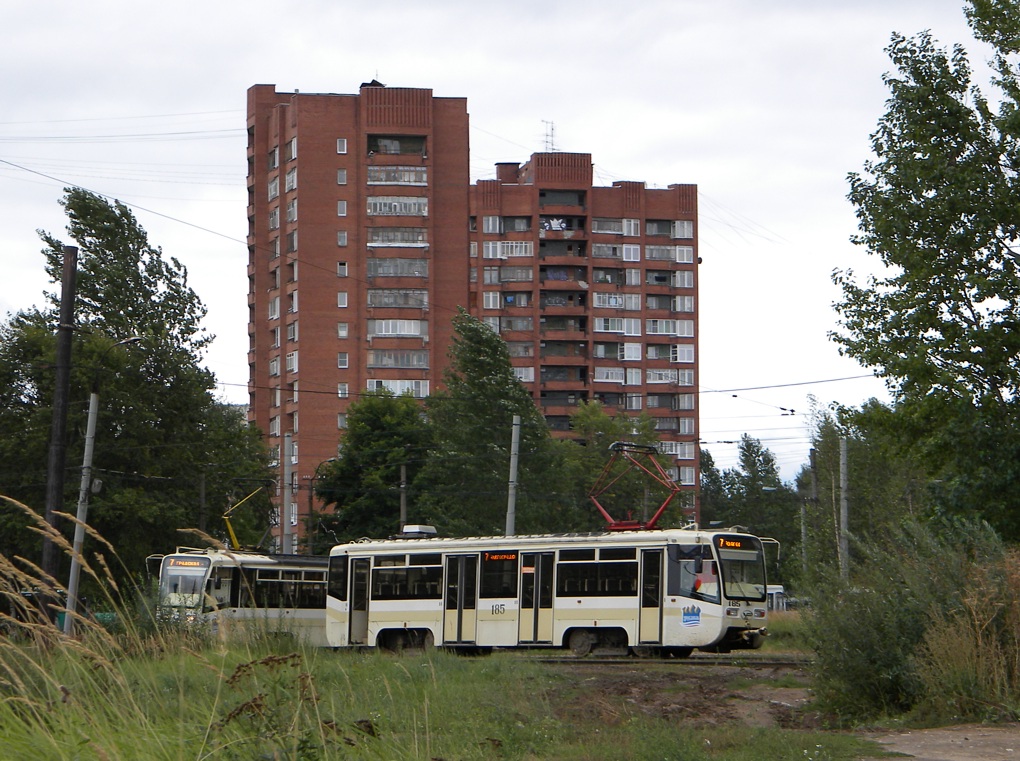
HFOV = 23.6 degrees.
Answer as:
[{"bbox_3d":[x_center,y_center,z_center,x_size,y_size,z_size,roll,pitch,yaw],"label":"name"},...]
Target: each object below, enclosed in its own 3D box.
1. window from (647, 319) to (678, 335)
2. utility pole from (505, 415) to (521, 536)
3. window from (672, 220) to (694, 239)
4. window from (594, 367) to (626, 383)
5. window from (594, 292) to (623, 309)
[{"bbox_3d":[17.267,-6.058,276.404,3.758,1.706,0.250,1,-4,-12],"label":"window"},{"bbox_3d":[-0.027,5.543,88.452,0.340,8.674,0.340,4,-6,0],"label":"utility pole"},{"bbox_3d":[19.401,-16.885,272.962,2.396,1.954,0.200,1,-6,-11],"label":"window"},{"bbox_3d":[11.225,-0.563,274.689,3.543,1.806,0.250,1,-4,-12],"label":"window"},{"bbox_3d":[11.193,-8.994,275.305,3.551,1.757,0.250,1,-4,-12],"label":"window"}]

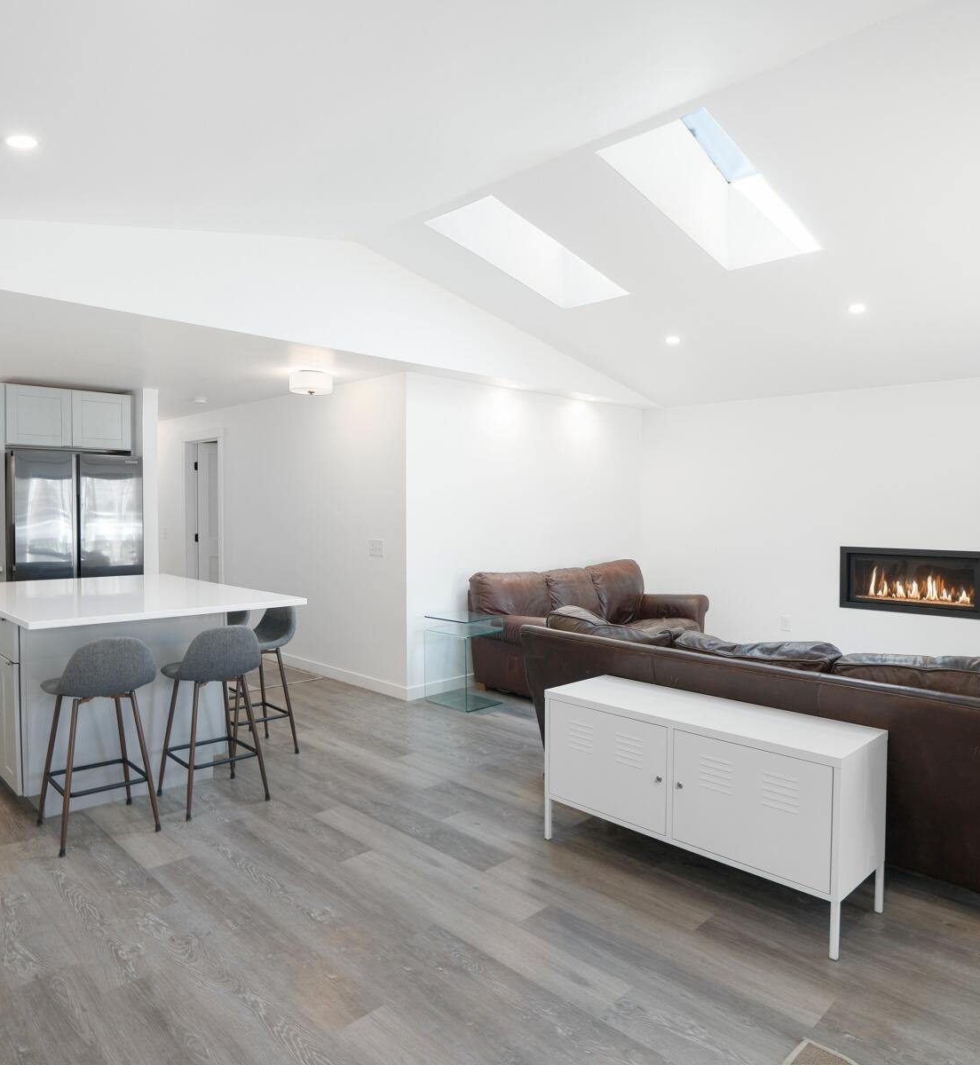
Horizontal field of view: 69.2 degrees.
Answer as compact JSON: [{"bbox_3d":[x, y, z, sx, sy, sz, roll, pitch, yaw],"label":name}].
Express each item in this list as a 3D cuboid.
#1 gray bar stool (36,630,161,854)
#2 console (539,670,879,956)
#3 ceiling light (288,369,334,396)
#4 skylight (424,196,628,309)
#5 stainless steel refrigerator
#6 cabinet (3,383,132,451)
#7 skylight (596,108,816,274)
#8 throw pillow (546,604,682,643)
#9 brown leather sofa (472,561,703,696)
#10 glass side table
[{"bbox_3d":[-1.711,0.854,3.086,0.470,0.870,0.420,2,2,44],"label":"gray bar stool"},{"bbox_3d":[0.797,0.984,2.720,0.400,0.630,1.190,-1,2,-44],"label":"console"},{"bbox_3d":[-1.276,-1.059,5.032,0.310,0.165,0.310,0,2,0],"label":"ceiling light"},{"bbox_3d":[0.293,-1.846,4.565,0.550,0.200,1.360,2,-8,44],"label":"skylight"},{"bbox_3d":[-3.511,0.286,5.939,0.740,1.790,0.910,2,2,45],"label":"stainless steel refrigerator"},{"bbox_3d":[-3.623,-0.928,6.009,0.610,0.485,0.930,2,2,44],"label":"cabinet"},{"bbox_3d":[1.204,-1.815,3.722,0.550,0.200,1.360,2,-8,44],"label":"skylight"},{"bbox_3d":[0.648,0.603,3.648,0.220,0.440,0.740,-22,16,-41],"label":"throw pillow"},{"bbox_3d":[0.892,0.740,5.853,0.950,0.930,2.060,2,2,45],"label":"brown leather sofa"},{"bbox_3d":[-0.172,0.917,5.117,0.440,0.610,0.390,2,2,45],"label":"glass side table"}]

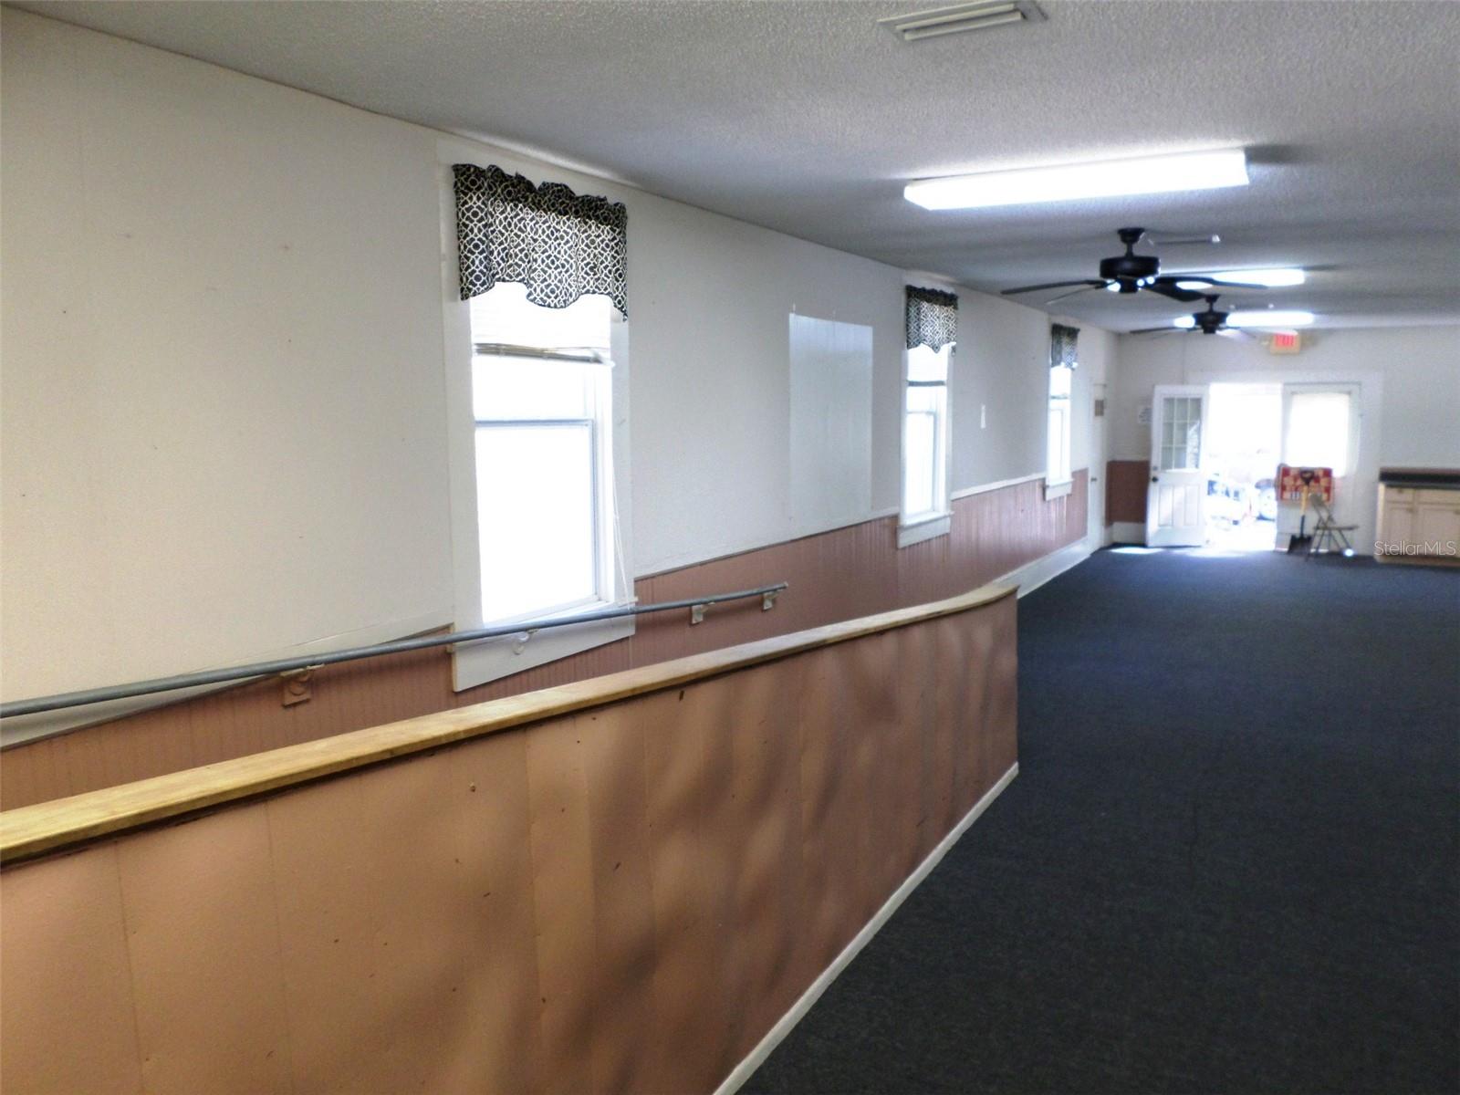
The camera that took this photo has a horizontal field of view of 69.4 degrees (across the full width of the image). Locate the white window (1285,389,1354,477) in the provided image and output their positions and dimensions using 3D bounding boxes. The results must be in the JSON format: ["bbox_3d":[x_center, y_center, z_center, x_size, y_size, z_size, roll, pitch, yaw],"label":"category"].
[{"bbox_3d":[7.146,-1.419,12.779,0.716,0.995,0.060,5,9,30],"label":"white window"}]

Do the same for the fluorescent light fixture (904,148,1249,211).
[{"bbox_3d":[1.295,-1.386,4.017,1.220,0.072,0.300,5,9,30],"label":"fluorescent light fixture"}]

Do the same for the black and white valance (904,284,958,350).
[{"bbox_3d":[1.369,-1.538,7.254,0.080,0.400,0.980,5,9,30],"label":"black and white valance"}]

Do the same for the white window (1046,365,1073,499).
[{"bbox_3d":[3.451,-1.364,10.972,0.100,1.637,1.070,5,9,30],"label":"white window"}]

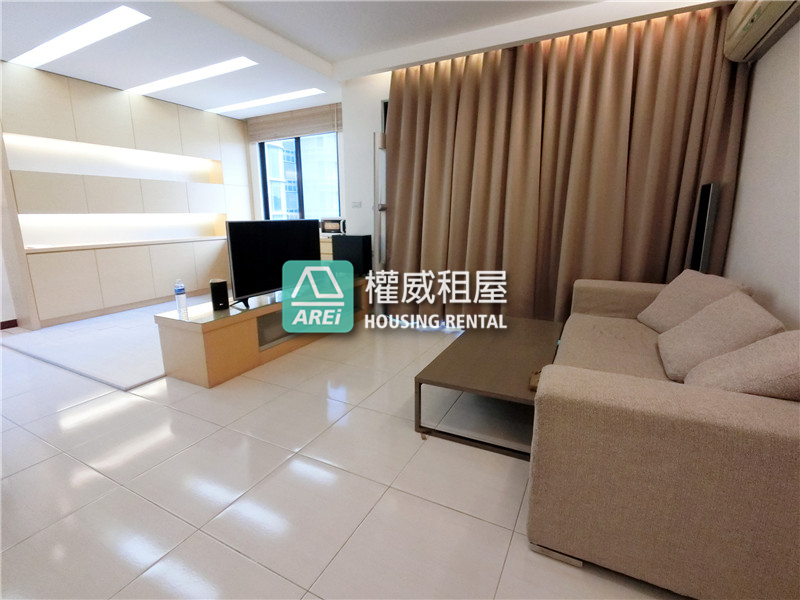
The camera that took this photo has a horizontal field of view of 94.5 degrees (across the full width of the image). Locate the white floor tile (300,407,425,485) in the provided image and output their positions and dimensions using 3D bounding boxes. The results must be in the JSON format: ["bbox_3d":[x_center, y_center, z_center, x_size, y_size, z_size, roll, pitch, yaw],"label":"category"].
[{"bbox_3d":[-0.159,0.731,1.922,0.515,0.012,0.515,6,14,26],"label":"white floor tile"}]

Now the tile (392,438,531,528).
[{"bbox_3d":[0.300,0.780,1.694,0.515,0.012,0.515,6,14,26],"label":"tile"}]

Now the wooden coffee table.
[{"bbox_3d":[0.660,0.442,2.344,0.581,0.337,1.428,6,13,27],"label":"wooden coffee table"}]

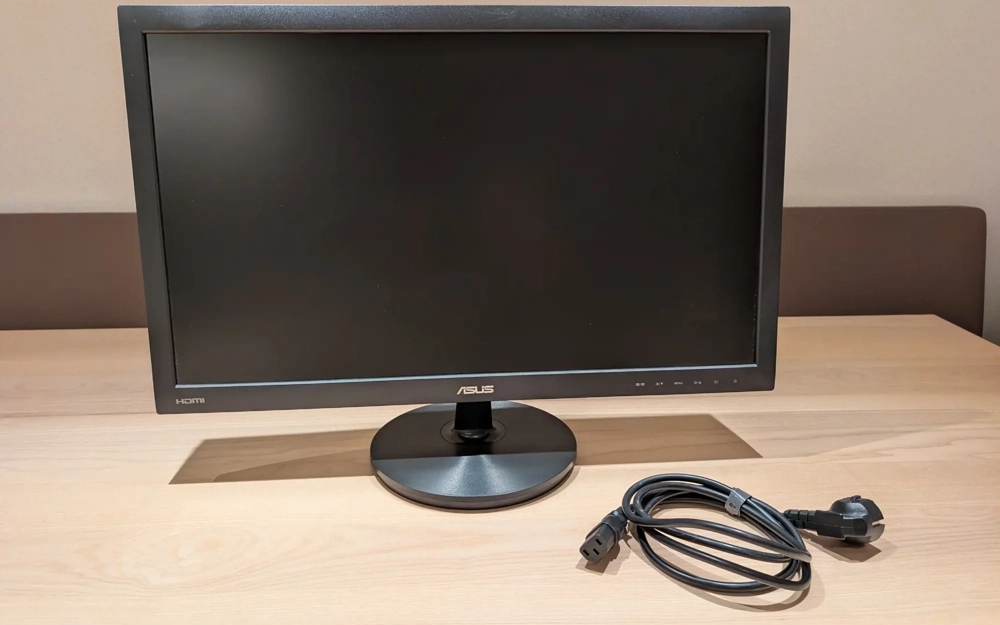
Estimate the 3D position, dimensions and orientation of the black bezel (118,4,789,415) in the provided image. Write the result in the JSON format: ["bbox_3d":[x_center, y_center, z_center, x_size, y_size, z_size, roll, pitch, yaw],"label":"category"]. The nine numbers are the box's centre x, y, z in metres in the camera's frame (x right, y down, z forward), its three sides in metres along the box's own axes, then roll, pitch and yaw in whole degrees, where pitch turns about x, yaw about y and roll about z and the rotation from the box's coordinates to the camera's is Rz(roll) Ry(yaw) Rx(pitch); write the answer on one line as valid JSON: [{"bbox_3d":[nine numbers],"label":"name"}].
[{"bbox_3d":[-0.027,-0.090,0.624,0.560,0.340,0.040,-2,9,-4],"label":"black bezel"}]

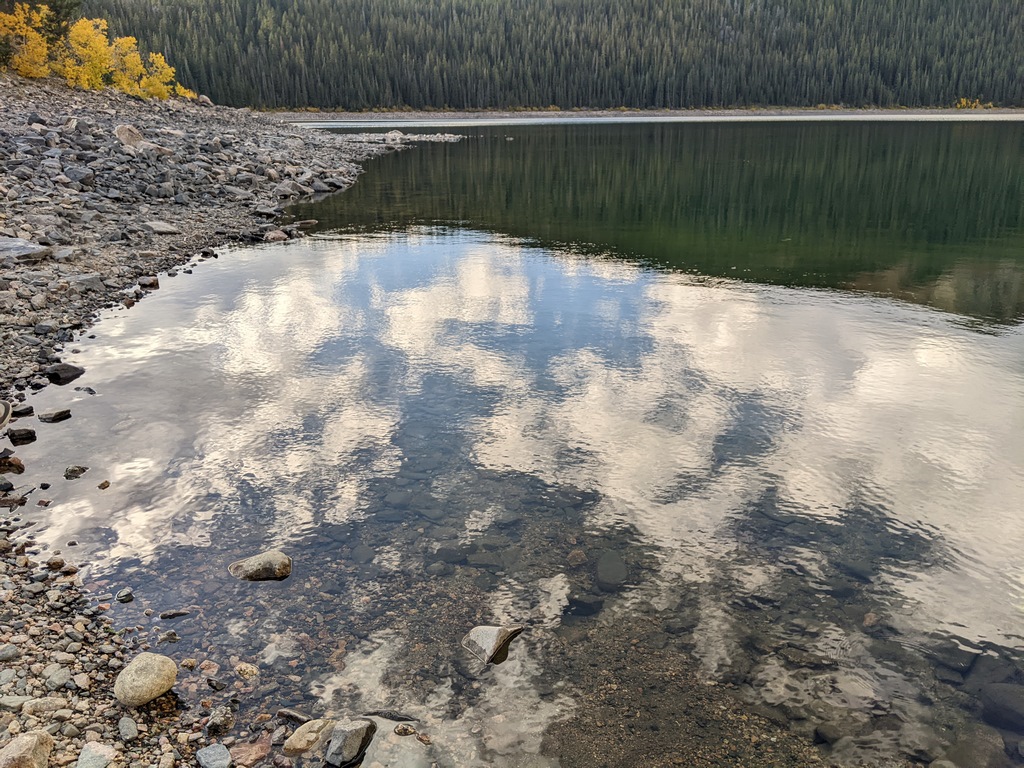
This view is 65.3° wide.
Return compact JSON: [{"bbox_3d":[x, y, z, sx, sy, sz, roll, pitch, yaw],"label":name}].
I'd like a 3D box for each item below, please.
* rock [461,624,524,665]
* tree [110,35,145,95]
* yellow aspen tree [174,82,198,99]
[{"bbox_3d":[-0.066,0.801,2.436,0.200,0.110,0.160,0,19,0],"label":"rock"},{"bbox_3d":[-19.698,-16.317,40.917,1.750,3.100,1.750,0,19,0],"label":"tree"},{"bbox_3d":[-18.365,-16.560,45.064,1.300,0.850,1.100,0,19,0],"label":"yellow aspen tree"}]

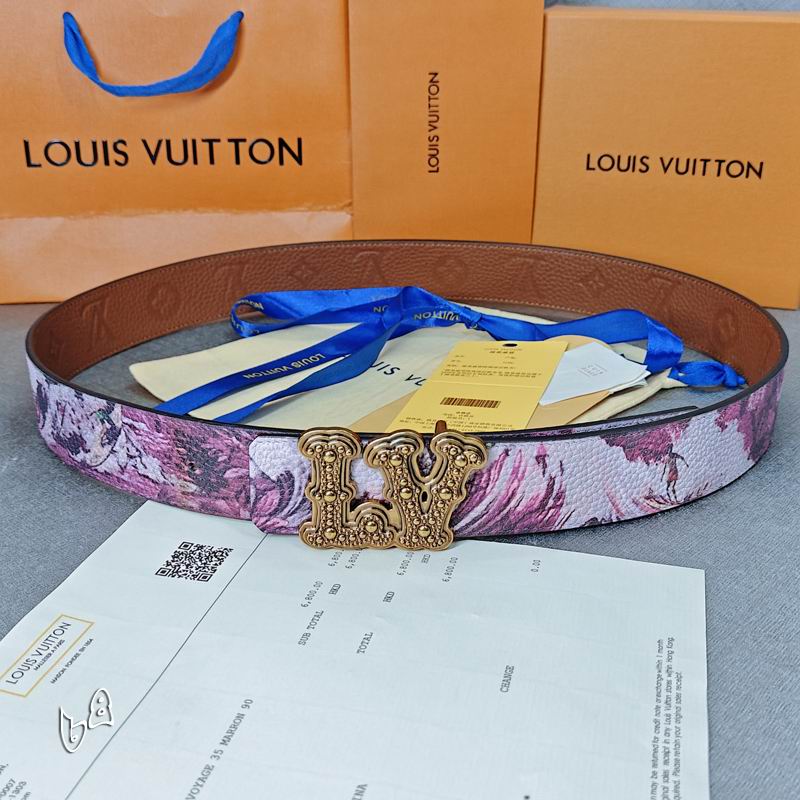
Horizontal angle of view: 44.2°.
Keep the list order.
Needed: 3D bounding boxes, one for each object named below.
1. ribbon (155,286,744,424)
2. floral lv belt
[{"bbox_3d":[0.029,-0.023,0.508,0.297,0.036,0.153,1,25,0],"label":"ribbon"},{"bbox_3d":[0.006,-0.025,0.502,0.368,0.044,0.282,1,25,0],"label":"floral lv belt"}]

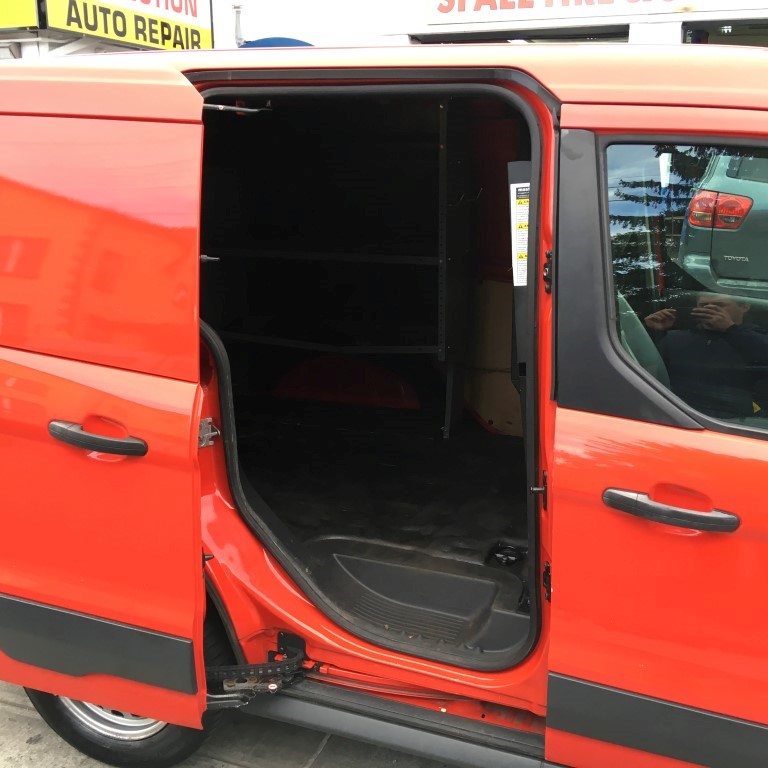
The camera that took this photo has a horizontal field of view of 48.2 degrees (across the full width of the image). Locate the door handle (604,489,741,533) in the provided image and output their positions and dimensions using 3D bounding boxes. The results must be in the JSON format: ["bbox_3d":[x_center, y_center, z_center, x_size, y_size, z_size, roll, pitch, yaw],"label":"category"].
[{"bbox_3d":[0.522,0.230,1.567,0.238,0.036,0.047,8,18,17],"label":"door handle"}]

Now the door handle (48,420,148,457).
[{"bbox_3d":[-0.600,0.113,1.774,0.238,0.036,0.047,8,18,17],"label":"door handle"}]

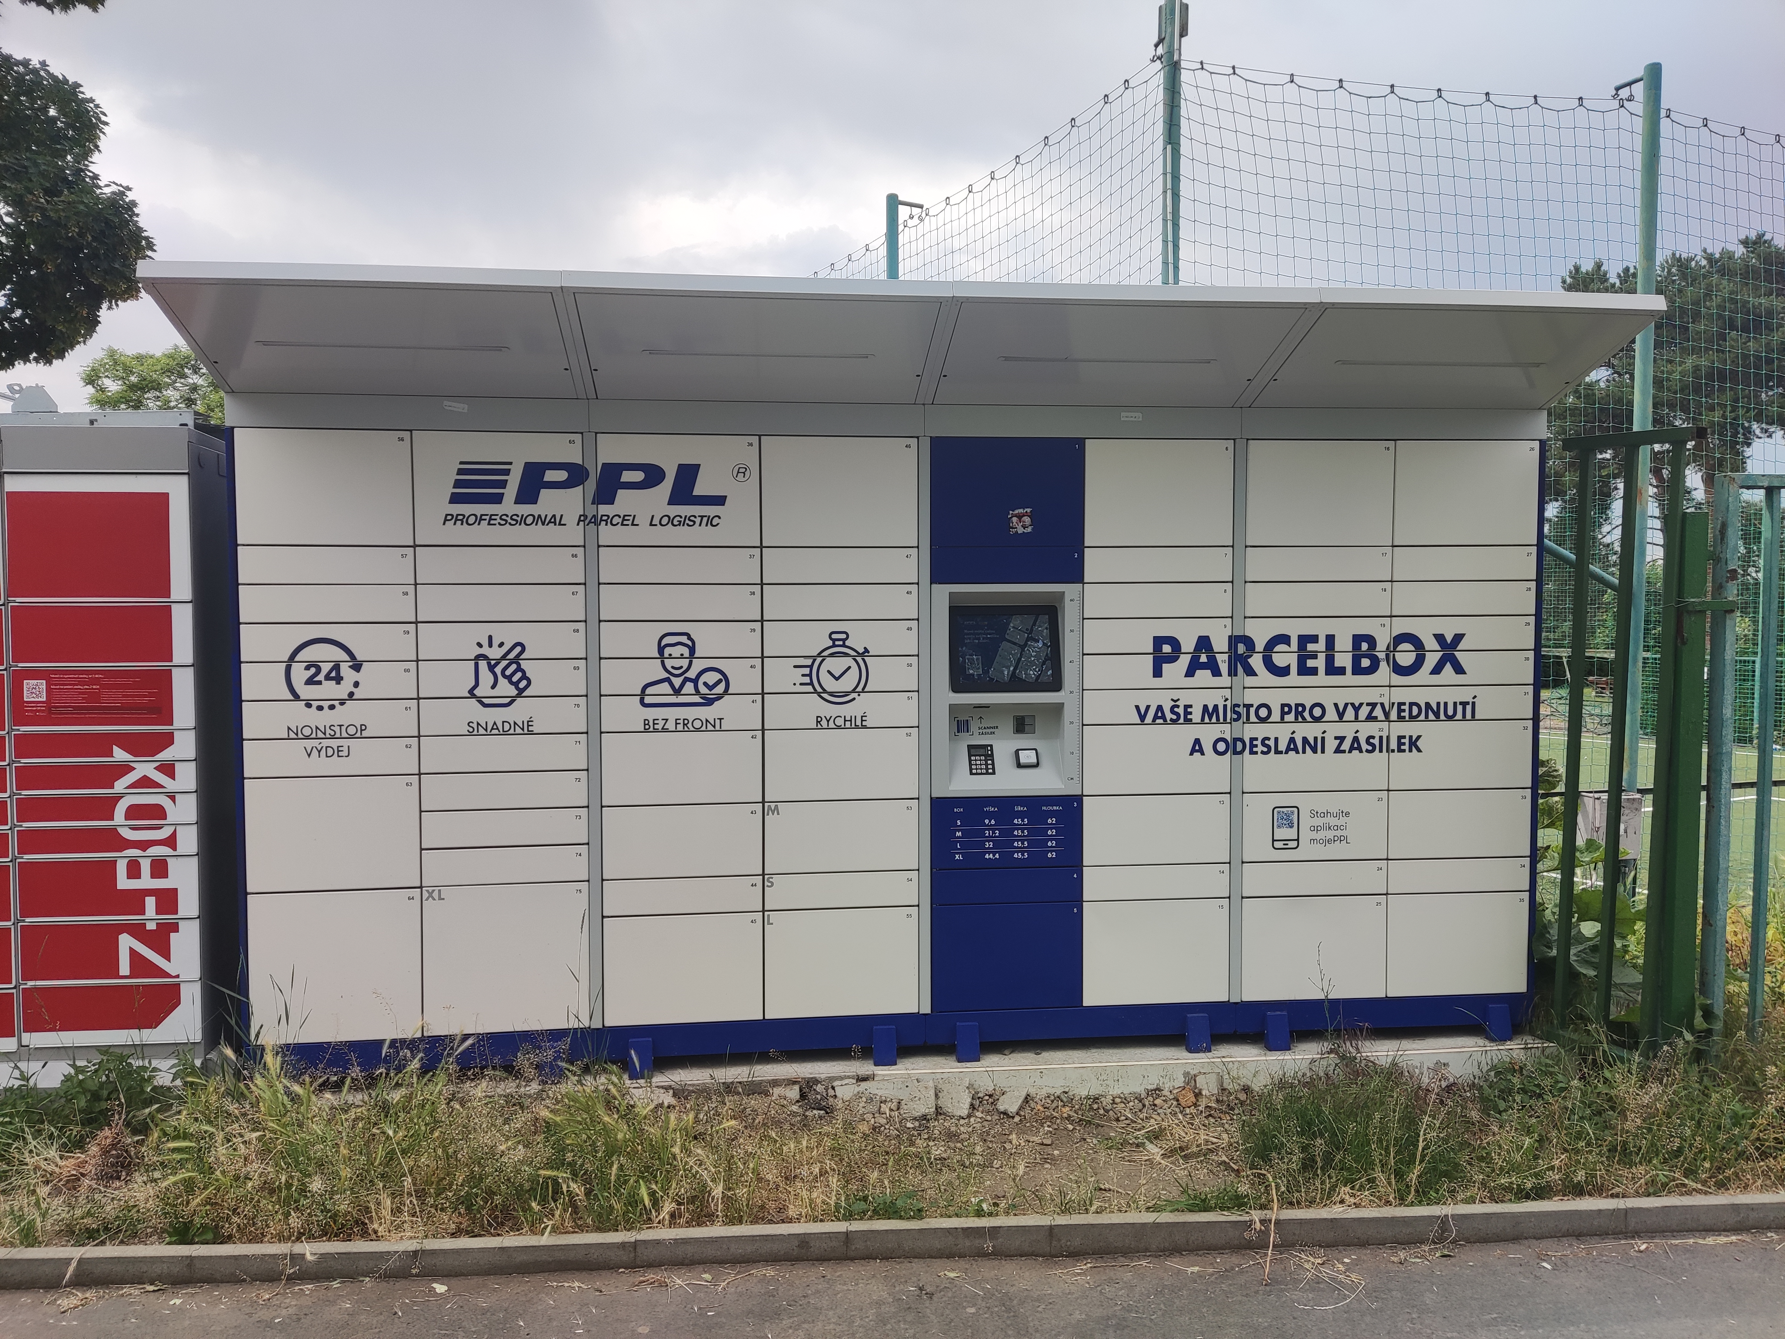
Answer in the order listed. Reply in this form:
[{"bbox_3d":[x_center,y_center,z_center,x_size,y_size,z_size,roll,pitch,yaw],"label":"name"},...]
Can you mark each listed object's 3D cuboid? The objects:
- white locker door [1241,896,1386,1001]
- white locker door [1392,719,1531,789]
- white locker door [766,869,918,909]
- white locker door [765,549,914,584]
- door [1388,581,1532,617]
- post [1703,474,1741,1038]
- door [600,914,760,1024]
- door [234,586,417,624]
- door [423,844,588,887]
[{"bbox_3d":[1.416,0.932,4.340,0.502,0.348,0.025,-1,3,-6],"label":"white locker door"},{"bbox_3d":[1.916,0.287,4.362,0.506,0.229,0.025,-1,3,-6],"label":"white locker door"},{"bbox_3d":[-0.164,0.708,4.173,0.497,0.110,0.025,-1,3,-7],"label":"white locker door"},{"bbox_3d":[-0.167,-0.331,4.093,0.490,0.111,0.025,-1,3,-6],"label":"white locker door"},{"bbox_3d":[1.926,-0.238,4.363,0.497,0.110,0.025,-1,3,-7],"label":"door"},{"bbox_3d":[2.774,0.322,4.322,0.042,1.937,0.062,-1,3,-6],"label":"post"},{"bbox_3d":[-0.661,0.953,4.124,0.495,0.341,0.025,-1,3,-6],"label":"door"},{"bbox_3d":[-1.708,-0.200,3.929,0.494,0.111,0.025,-1,3,-7],"label":"door"},{"bbox_3d":[-1.197,0.607,4.009,0.491,0.107,0.022,-1,3,-7],"label":"door"}]

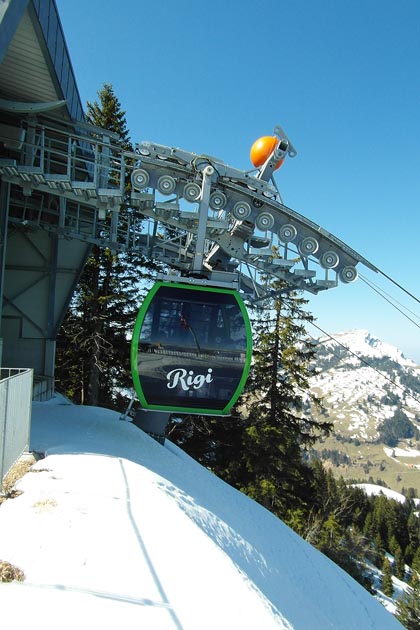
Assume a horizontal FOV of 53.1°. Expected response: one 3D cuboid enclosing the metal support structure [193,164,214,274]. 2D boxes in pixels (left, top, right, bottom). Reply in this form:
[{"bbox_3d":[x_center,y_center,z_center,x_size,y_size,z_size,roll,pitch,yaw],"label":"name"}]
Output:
[{"bbox_3d":[-0.135,-1.978,8.700,0.270,2.250,0.300,6,0,-6],"label":"metal support structure"}]

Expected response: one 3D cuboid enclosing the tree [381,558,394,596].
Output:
[{"bbox_3d":[29.583,43.583,70.000,2.300,6.700,2.300,3,0,0],"label":"tree"}]

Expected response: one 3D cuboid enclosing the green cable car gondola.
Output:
[{"bbox_3d":[-0.436,0.631,8.846,2.300,2.440,1.800,5,0,-6],"label":"green cable car gondola"}]

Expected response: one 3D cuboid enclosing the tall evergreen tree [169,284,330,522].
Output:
[{"bbox_3d":[2.252,3.505,19.500,6.200,12.400,6.000,3,0,0],"label":"tall evergreen tree"}]

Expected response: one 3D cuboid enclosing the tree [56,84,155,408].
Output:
[{"bbox_3d":[-5.071,-3.262,20.000,5.000,15.300,5.000,3,0,0],"label":"tree"}]

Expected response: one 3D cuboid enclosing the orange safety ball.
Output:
[{"bbox_3d":[1.301,-3.653,9.500,0.770,0.770,0.770,3,0,0],"label":"orange safety ball"}]

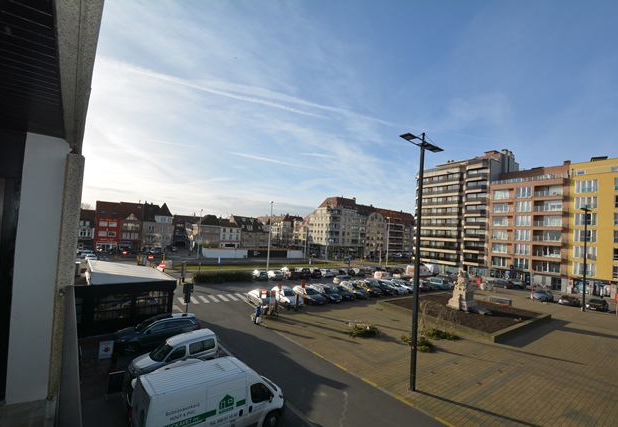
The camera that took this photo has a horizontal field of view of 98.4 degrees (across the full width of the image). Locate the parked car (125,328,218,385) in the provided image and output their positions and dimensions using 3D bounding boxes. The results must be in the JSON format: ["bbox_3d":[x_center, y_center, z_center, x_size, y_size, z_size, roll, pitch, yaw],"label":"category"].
[{"bbox_3d":[-7.280,7.760,14.700,4.130,1.800,1.740,7,-5,-44],"label":"parked car"}]

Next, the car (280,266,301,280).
[{"bbox_3d":[-3.128,9.885,44.385,1.820,1.780,5.100,5,-4,-29],"label":"car"}]

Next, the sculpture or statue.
[{"bbox_3d":[17.398,8.476,30.245,2.200,4.500,2.300,6,-4,-32],"label":"sculpture or statue"}]

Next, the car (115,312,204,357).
[{"bbox_3d":[-9.886,7.761,17.611,4.950,1.710,1.930,7,-5,-41],"label":"car"}]

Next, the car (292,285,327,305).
[{"bbox_3d":[0.044,9.717,31.991,1.780,1.460,4.300,6,-5,-37],"label":"car"}]

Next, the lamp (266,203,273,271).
[{"bbox_3d":[-6.943,4.334,48.193,0.500,12.900,0.800,6,-5,-34],"label":"lamp"}]

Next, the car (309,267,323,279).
[{"bbox_3d":[0.890,10.378,47.368,1.800,1.600,4.300,5,-4,-32],"label":"car"}]

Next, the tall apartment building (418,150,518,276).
[{"bbox_3d":[38.063,0.902,64.846,15.000,27.000,17.500,5,-4,-32],"label":"tall apartment building"}]

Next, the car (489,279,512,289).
[{"bbox_3d":[32.947,12.103,46.425,1.770,1.470,4.300,5,-4,-31],"label":"car"}]

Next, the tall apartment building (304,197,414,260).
[{"bbox_3d":[24.810,7.695,123.968,53.350,23.000,17.000,6,-4,-35],"label":"tall apartment building"}]

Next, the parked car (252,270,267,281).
[{"bbox_3d":[-8.344,10.093,43.917,1.700,1.500,3.950,6,-4,-35],"label":"parked car"}]

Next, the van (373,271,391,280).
[{"bbox_3d":[13.581,11.091,48.128,4.150,1.800,1.700,6,-5,-37],"label":"van"}]

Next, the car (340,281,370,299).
[{"bbox_3d":[5.917,9.897,34.628,1.780,1.520,4.350,6,-4,-33],"label":"car"}]

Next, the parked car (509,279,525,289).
[{"bbox_3d":[41.331,13.983,52.783,4.100,1.500,1.760,6,-4,-35],"label":"parked car"}]

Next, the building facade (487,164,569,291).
[{"bbox_3d":[44.846,3.404,52.107,14.000,21.300,12.900,5,-4,-32],"label":"building facade"}]

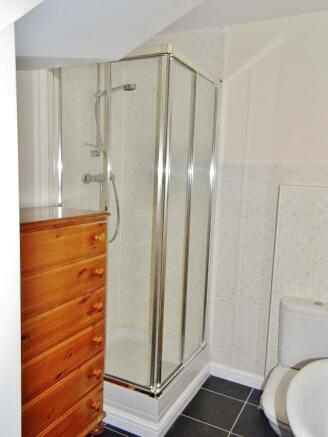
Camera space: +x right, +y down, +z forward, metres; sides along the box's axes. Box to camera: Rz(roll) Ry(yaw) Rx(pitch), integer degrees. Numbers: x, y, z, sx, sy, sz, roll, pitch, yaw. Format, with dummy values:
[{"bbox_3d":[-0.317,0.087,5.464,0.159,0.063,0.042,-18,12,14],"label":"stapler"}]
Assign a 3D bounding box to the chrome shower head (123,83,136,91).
[{"bbox_3d":[-0.220,-0.824,2.308,0.085,0.040,0.075,6,8,27],"label":"chrome shower head"}]

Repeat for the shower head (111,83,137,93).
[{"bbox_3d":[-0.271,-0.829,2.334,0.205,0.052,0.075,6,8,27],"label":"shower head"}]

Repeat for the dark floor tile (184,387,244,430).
[{"bbox_3d":[0.319,1.202,2.305,0.309,0.010,0.316,6,8,27],"label":"dark floor tile"}]

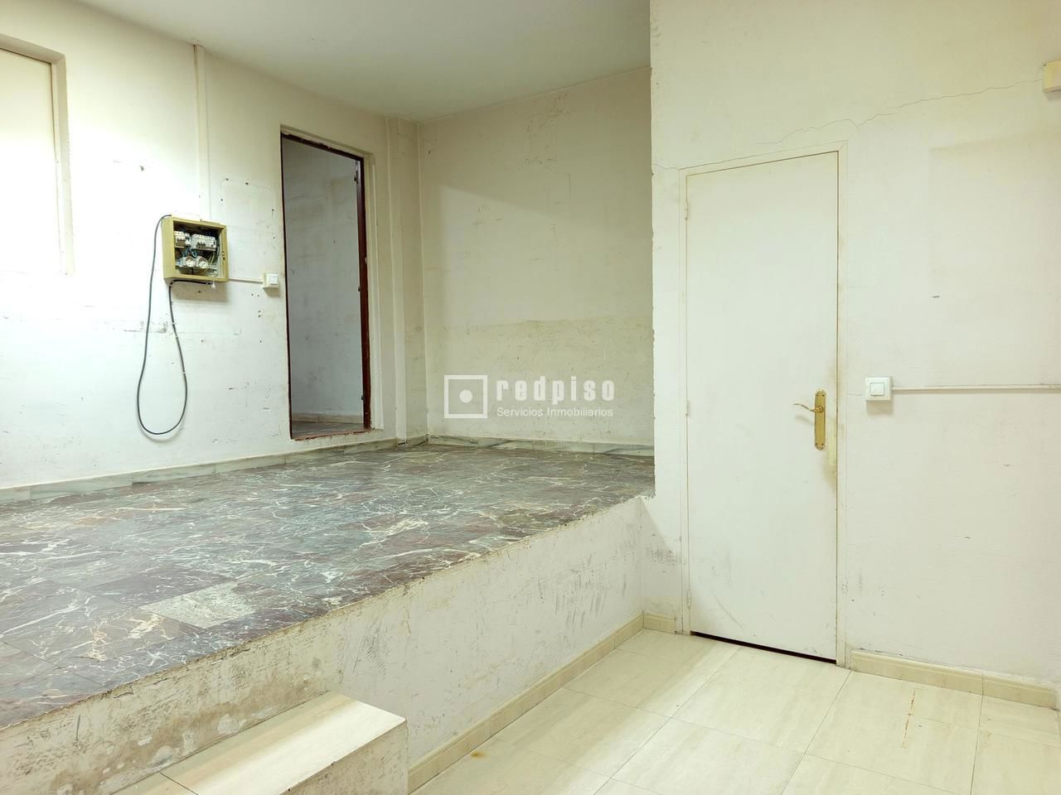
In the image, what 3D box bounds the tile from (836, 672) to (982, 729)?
[{"bbox_3d":[1.391,1.106,2.698,0.446,0.012,0.306,1,3,34],"label":"tile"}]

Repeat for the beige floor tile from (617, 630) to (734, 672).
[{"bbox_3d":[0.641,1.097,3.204,0.452,0.012,0.306,1,3,34],"label":"beige floor tile"}]

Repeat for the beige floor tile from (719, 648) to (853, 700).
[{"bbox_3d":[1.014,1.099,2.942,0.448,0.010,0.308,1,2,34],"label":"beige floor tile"}]

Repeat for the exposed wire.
[{"bbox_3d":[-2.073,-0.412,4.123,0.080,1.250,0.290,1,3,36],"label":"exposed wire"}]

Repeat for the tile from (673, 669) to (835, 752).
[{"bbox_3d":[0.806,1.120,2.637,0.455,0.012,0.449,1,3,34],"label":"tile"}]

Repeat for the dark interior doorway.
[{"bbox_3d":[-1.442,-0.741,5.167,0.100,2.020,0.725,1,3,36],"label":"dark interior doorway"}]

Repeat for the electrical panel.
[{"bbox_3d":[-1.947,-0.851,4.286,0.110,0.338,0.340,1,3,36],"label":"electrical panel"}]

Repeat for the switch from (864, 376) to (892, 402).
[{"bbox_3d":[1.337,-0.033,2.829,0.085,0.087,0.040,1,3,34],"label":"switch"}]

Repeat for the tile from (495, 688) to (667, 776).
[{"bbox_3d":[0.178,1.137,2.519,0.452,0.012,0.449,1,3,34],"label":"tile"}]

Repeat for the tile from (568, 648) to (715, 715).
[{"bbox_3d":[0.430,1.115,2.891,0.452,0.012,0.449,1,3,34],"label":"tile"}]

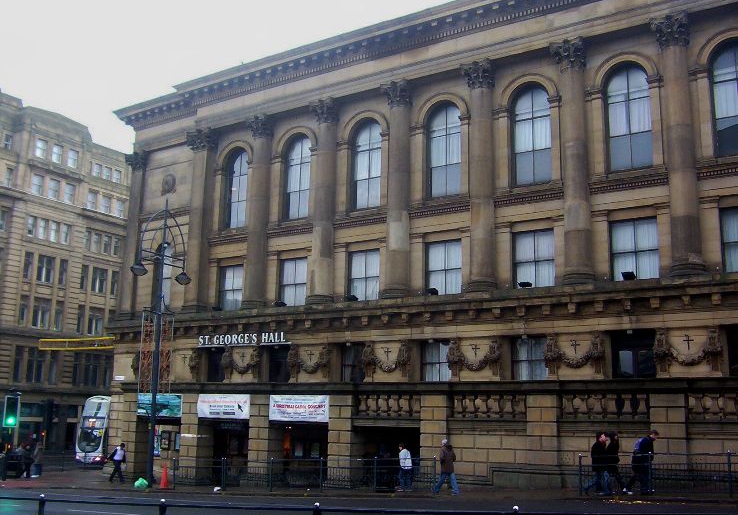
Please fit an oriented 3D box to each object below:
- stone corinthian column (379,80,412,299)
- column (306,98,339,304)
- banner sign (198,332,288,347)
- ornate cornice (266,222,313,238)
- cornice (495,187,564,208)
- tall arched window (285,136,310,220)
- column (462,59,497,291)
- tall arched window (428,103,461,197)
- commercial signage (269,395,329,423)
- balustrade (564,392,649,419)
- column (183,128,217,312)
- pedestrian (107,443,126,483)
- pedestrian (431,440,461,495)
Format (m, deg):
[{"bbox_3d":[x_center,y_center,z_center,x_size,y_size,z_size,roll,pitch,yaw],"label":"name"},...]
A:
[{"bbox_3d":[1.208,-3.028,33.749,1.220,9.700,1.000,-6,-14,32],"label":"stone corinthian column"},{"bbox_3d":[-2.176,-2.656,35.868,1.220,9.700,1.000,-6,-14,32],"label":"column"},{"bbox_3d":[-5.921,3.841,36.034,5.700,0.570,0.200,-6,-14,32],"label":"banner sign"},{"bbox_3d":[-3.597,-1.282,36.811,2.950,0.480,0.400,-6,-14,31],"label":"ornate cornice"},{"bbox_3d":[6.655,-2.436,31.676,3.100,0.470,0.380,-6,-14,31],"label":"cornice"},{"bbox_3d":[-3.369,-3.906,37.424,1.700,4.200,0.250,-6,-14,31],"label":"tall arched window"},{"bbox_3d":[4.680,-3.406,32.547,1.200,10.000,1.150,-6,-14,31],"label":"column"},{"bbox_3d":[3.340,-4.666,33.524,1.500,4.110,0.300,-6,-14,32],"label":"tall arched window"},{"bbox_3d":[-2.717,5.841,29.739,2.820,1.000,0.050,-6,-14,31],"label":"commercial signage"},{"bbox_3d":[7.357,4.683,24.072,2.750,0.800,0.280,-6,-14,31],"label":"balustrade"},{"bbox_3d":[-9.067,-1.899,40.907,1.200,10.000,1.120,-6,-14,31],"label":"column"},{"bbox_3d":[-10.774,8.816,32.955,0.700,1.680,0.550,-10,-16,42],"label":"pedestrian"},{"bbox_3d":[2.378,6.358,23.375,0.680,1.660,0.500,-6,-14,31],"label":"pedestrian"}]

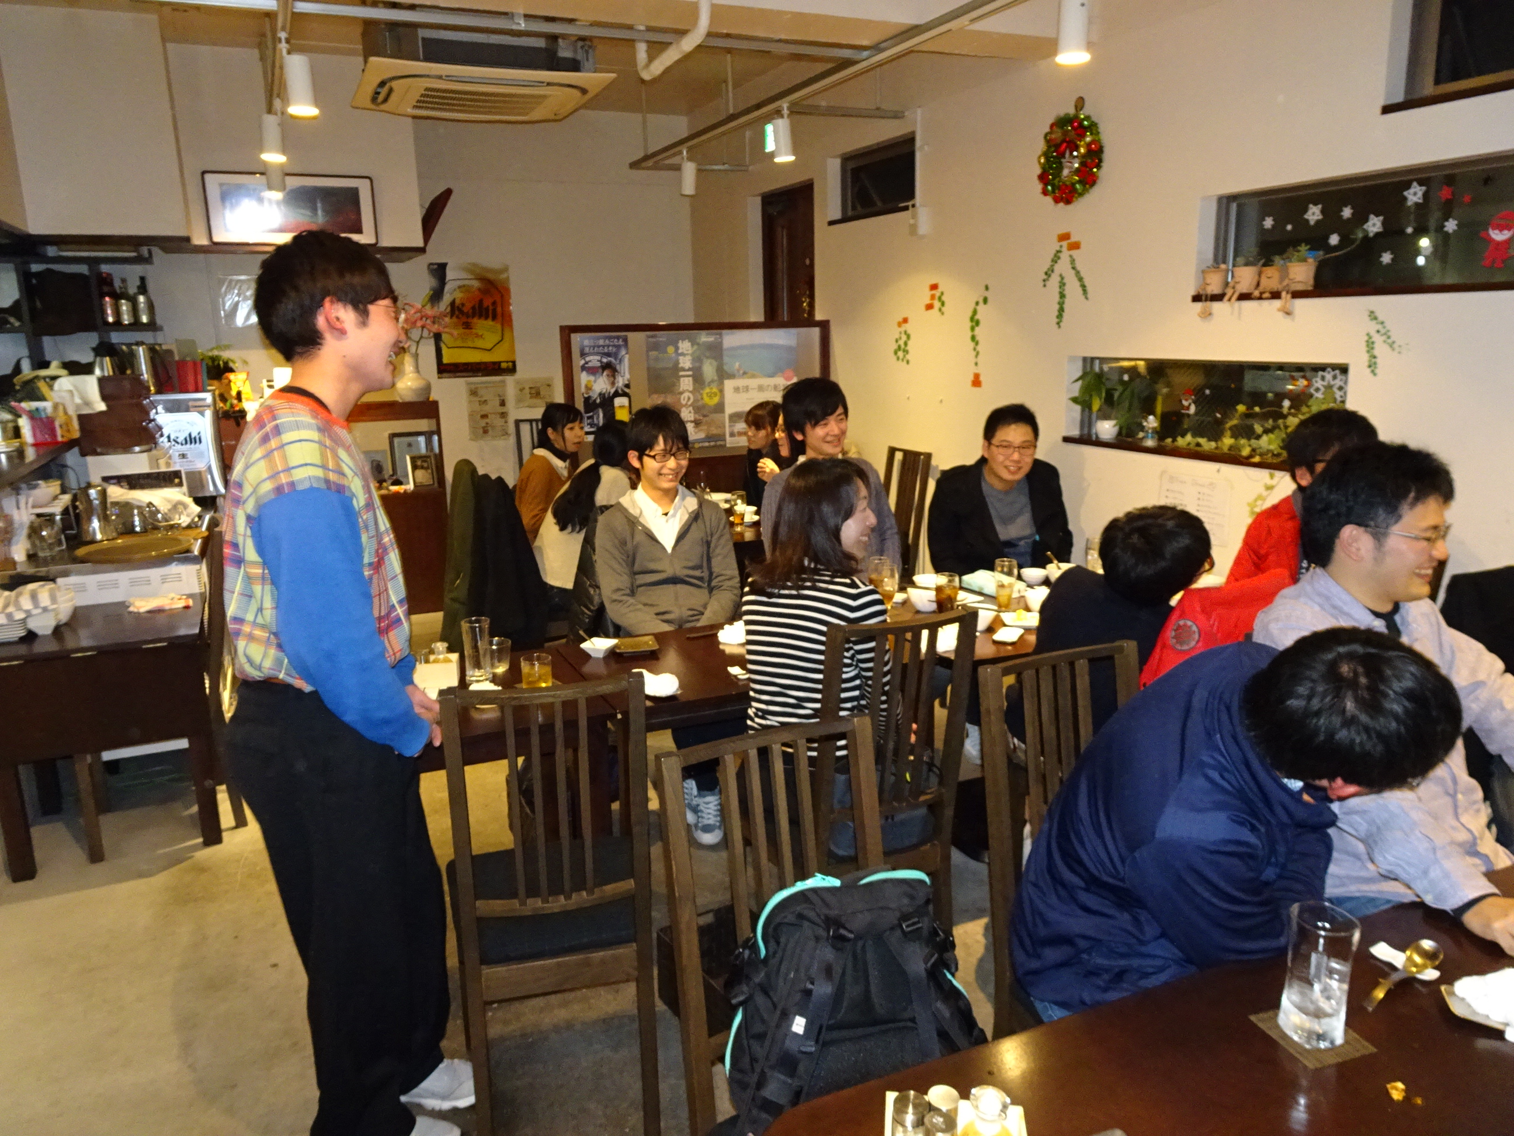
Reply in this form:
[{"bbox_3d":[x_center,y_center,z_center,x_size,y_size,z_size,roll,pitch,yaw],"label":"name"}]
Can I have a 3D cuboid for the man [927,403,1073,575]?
[{"bbox_3d":[0.875,0.056,3.728,0.540,1.260,0.750,-3,13,-8],"label":"man"}]

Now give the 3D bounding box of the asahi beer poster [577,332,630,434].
[{"bbox_3d":[-0.773,-0.940,5.382,0.255,0.490,0.010,-7,14,-23],"label":"asahi beer poster"}]

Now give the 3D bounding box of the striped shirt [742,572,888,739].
[{"bbox_3d":[0.128,0.190,2.405,0.390,0.480,0.270,-1,13,3],"label":"striped shirt"}]

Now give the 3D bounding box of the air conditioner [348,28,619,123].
[{"bbox_3d":[-1.182,-2.117,4.441,0.950,0.250,0.950,-7,14,-23],"label":"air conditioner"}]

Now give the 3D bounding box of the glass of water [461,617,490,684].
[{"bbox_3d":[-0.732,0.214,2.734,0.074,0.158,0.074,-7,14,-23],"label":"glass of water"}]

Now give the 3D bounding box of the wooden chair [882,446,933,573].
[{"bbox_3d":[0.457,-0.015,4.642,0.500,1.010,0.420,-7,14,-23],"label":"wooden chair"}]

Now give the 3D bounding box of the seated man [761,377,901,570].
[{"bbox_3d":[0.289,0.072,3.554,0.500,1.380,0.720,-7,14,-23],"label":"seated man"}]

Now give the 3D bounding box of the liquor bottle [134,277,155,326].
[{"bbox_3d":[-3.575,-1.549,6.125,0.080,0.285,0.080,-7,14,-23],"label":"liquor bottle"}]

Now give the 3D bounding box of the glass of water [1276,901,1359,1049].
[{"bbox_3d":[0.664,0.485,1.244,0.072,0.145,0.072,-7,14,-23],"label":"glass of water"}]

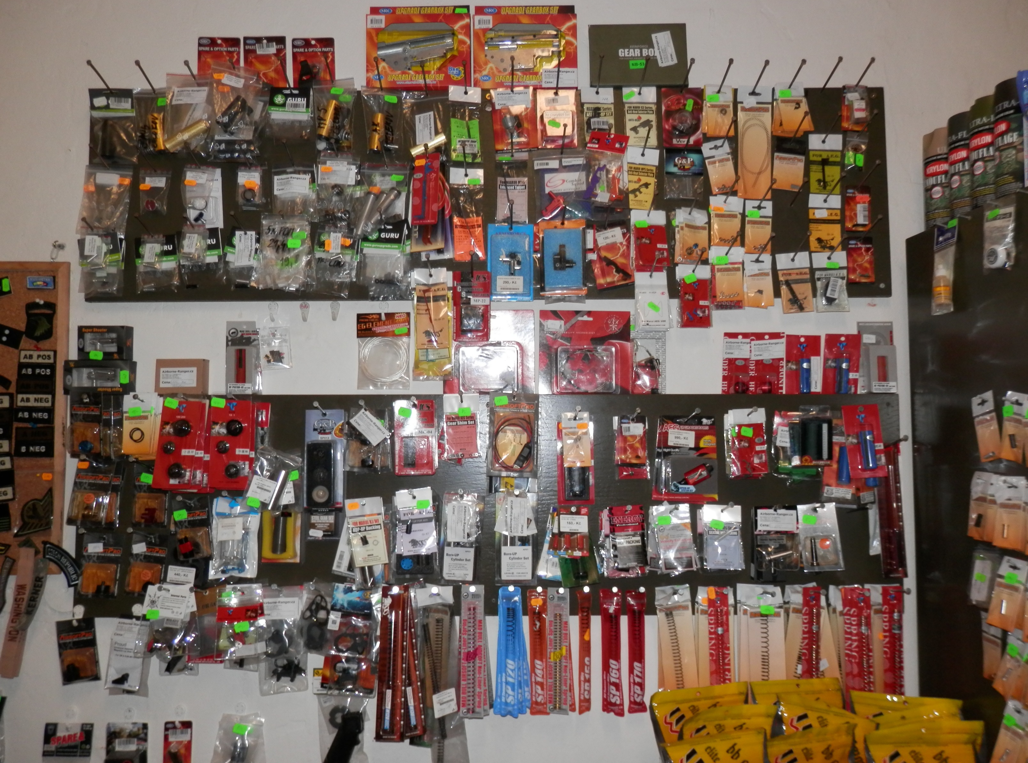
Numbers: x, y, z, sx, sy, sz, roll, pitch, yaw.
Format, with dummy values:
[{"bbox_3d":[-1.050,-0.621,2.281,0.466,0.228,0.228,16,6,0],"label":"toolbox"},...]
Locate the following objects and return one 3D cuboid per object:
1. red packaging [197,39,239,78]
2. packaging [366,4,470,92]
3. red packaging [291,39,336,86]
[{"bbox_3d":[-0.567,-0.605,1.422,0.082,0.116,0.022,0,-4,0],"label":"red packaging"},{"bbox_3d":[-0.177,-0.631,1.412,0.195,0.168,0.044,0,-4,0],"label":"packaging"},{"bbox_3d":[-0.385,-0.604,1.422,0.083,0.116,0.022,0,-4,0],"label":"red packaging"}]

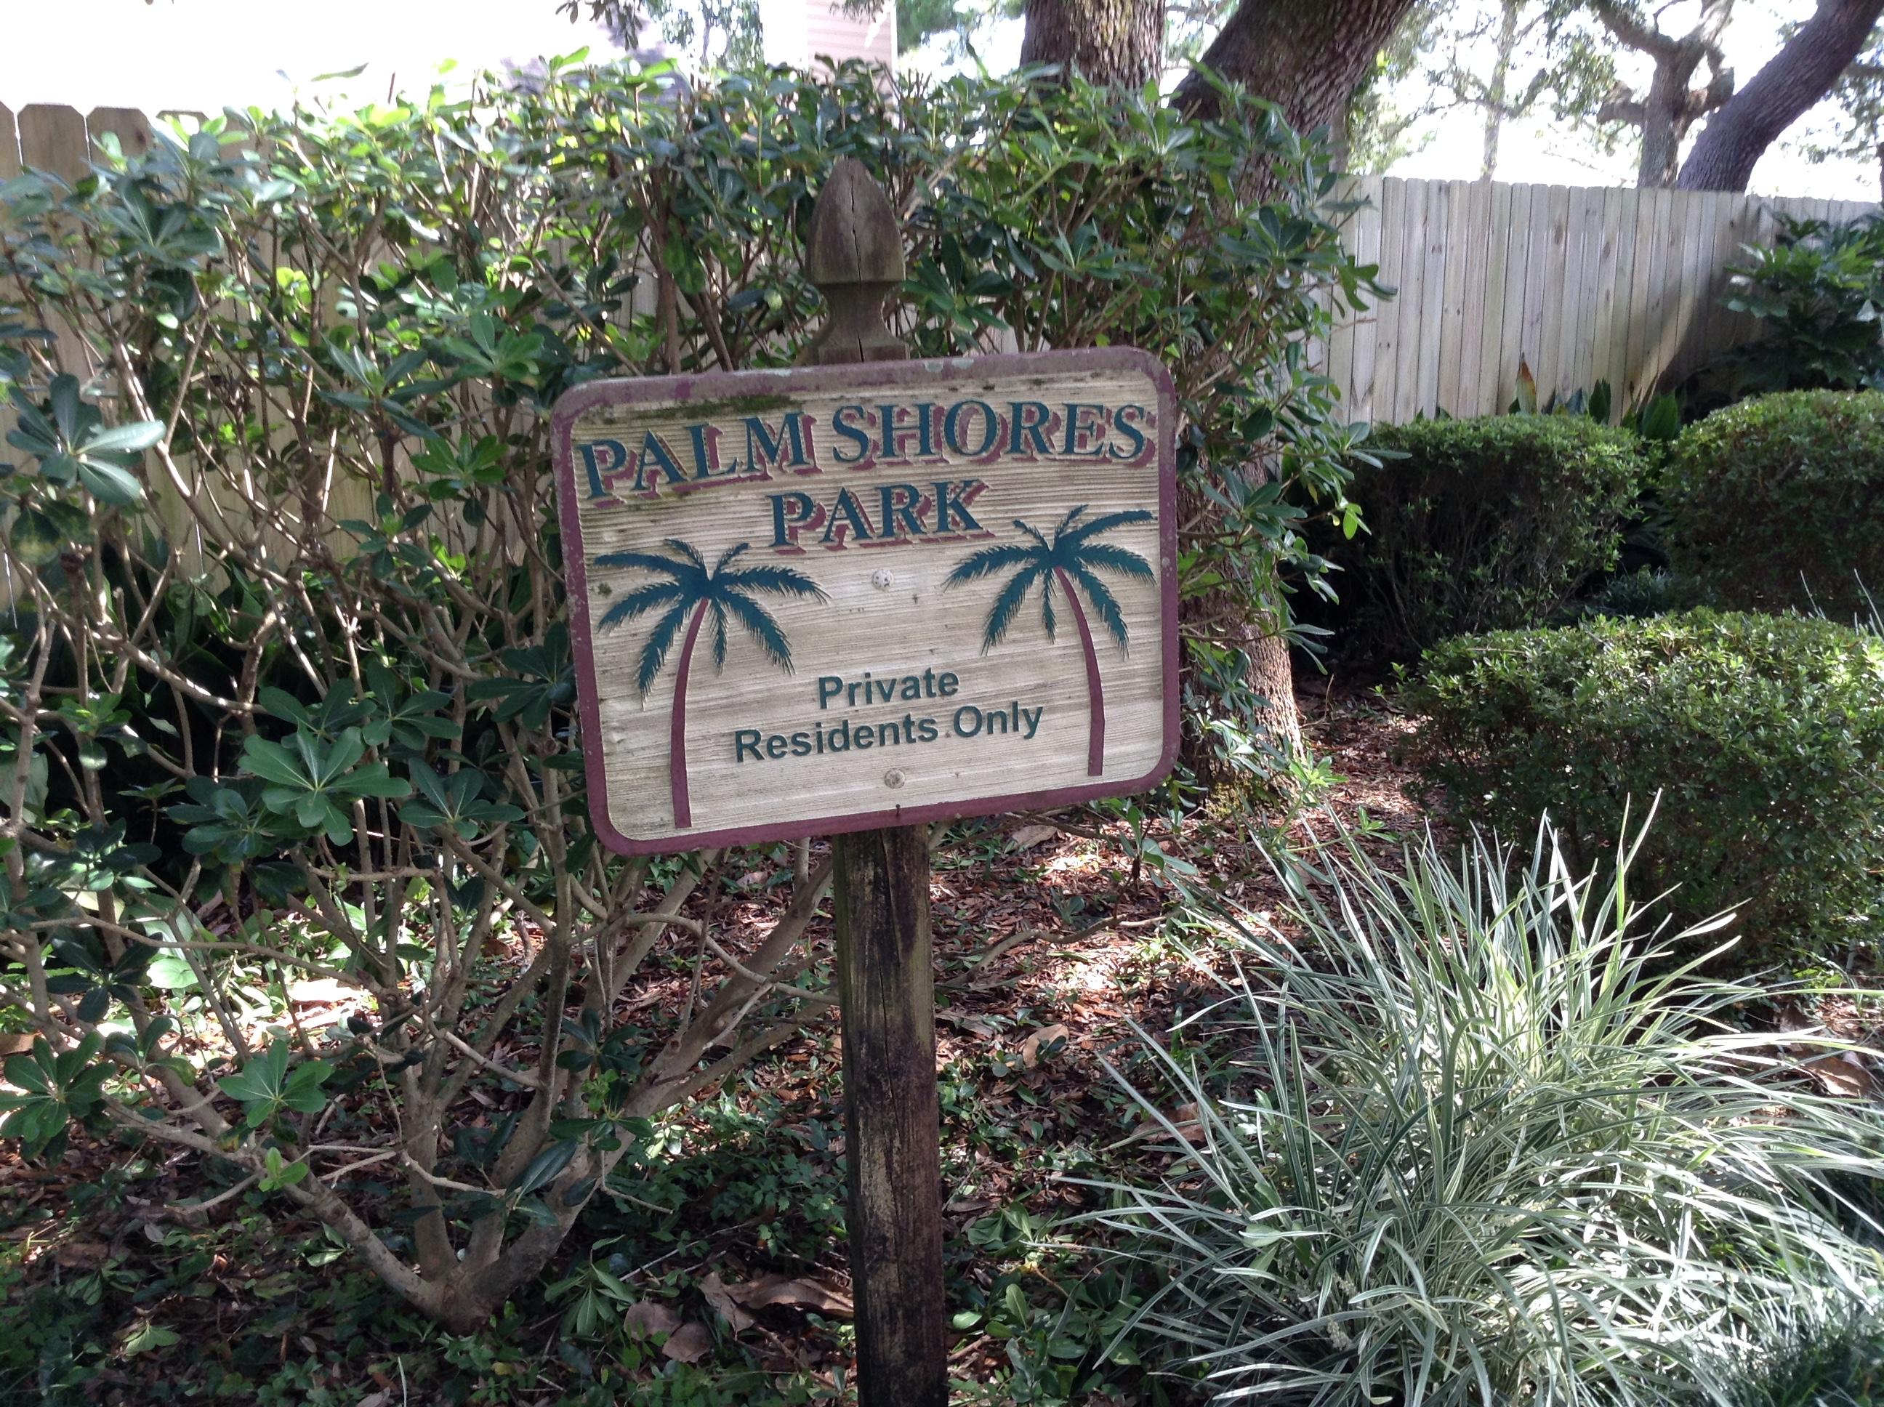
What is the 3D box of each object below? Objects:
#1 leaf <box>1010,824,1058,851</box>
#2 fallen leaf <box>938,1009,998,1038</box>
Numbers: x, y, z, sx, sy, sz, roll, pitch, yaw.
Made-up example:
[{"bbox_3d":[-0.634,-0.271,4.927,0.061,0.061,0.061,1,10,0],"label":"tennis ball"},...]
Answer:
[{"bbox_3d":[0.236,0.346,4.639,0.118,0.042,0.070,-6,14,-21],"label":"leaf"},{"bbox_3d":[0.050,0.622,3.493,0.120,0.032,0.060,4,14,19],"label":"fallen leaf"}]

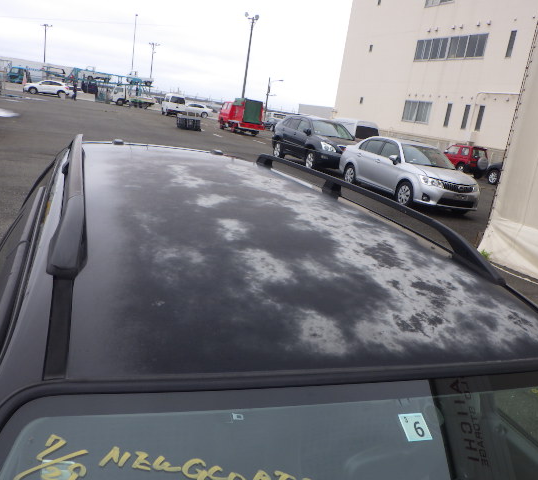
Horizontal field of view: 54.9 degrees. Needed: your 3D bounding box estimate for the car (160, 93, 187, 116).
[{"bbox_3d":[-8.024,-11.430,44.000,1.475,1.880,3.395,3,15,-21],"label":"car"}]

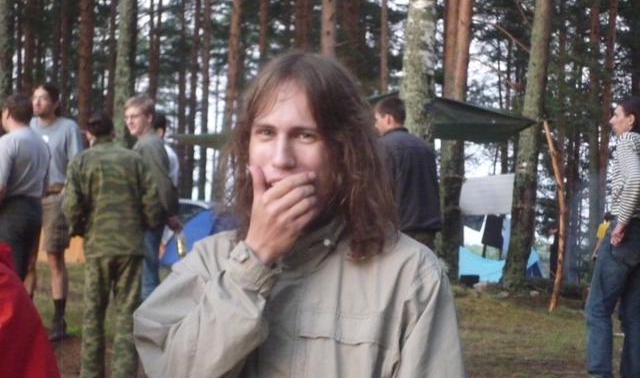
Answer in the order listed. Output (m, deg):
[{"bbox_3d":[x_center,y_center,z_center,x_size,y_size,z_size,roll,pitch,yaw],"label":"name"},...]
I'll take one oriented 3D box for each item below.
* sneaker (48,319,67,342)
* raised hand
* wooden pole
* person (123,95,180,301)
[{"bbox_3d":[-1.885,1.009,12.300,0.100,0.130,0.290,2,2,19],"label":"sneaker"},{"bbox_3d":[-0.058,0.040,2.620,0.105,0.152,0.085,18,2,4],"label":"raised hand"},{"bbox_3d":[1.972,0.222,14.400,0.170,1.620,0.110,-2,1,0],"label":"wooden pole"},{"bbox_3d":[-1.073,0.309,10.950,0.420,1.790,0.500,1,2,-12],"label":"person"}]

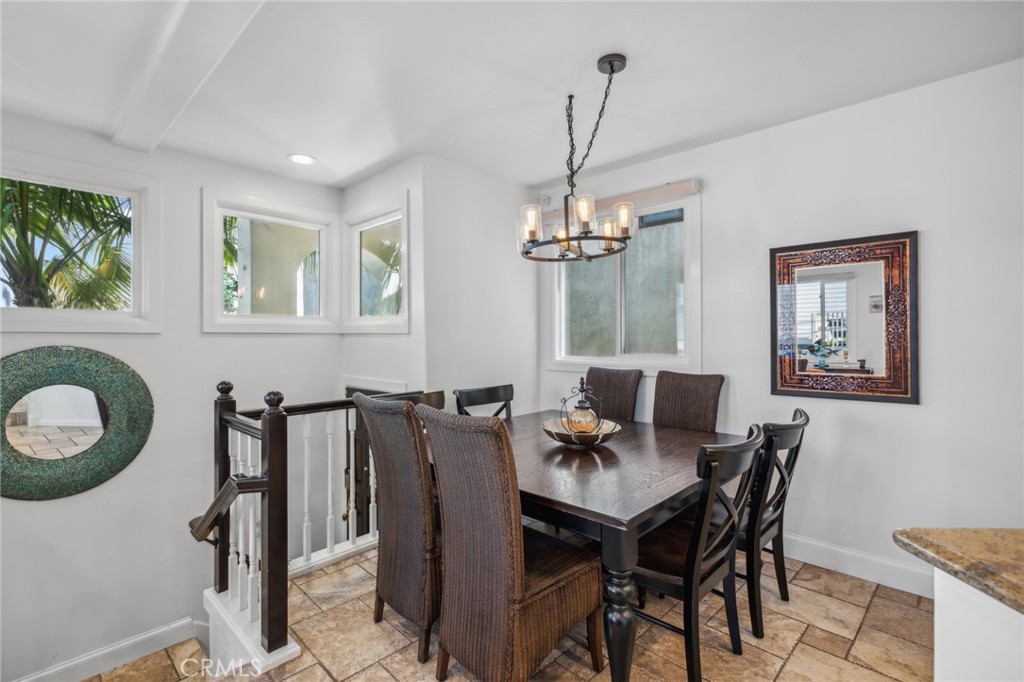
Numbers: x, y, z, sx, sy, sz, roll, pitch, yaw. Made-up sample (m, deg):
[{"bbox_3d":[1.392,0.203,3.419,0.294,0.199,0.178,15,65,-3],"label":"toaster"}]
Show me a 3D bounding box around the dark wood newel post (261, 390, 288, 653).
[{"bbox_3d":[-0.957,0.717,1.839,0.079,1.025,0.079,0,0,-44],"label":"dark wood newel post"}]

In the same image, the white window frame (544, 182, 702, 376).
[{"bbox_3d":[0.833,-0.427,3.673,1.385,1.365,0.110,0,0,44],"label":"white window frame"}]

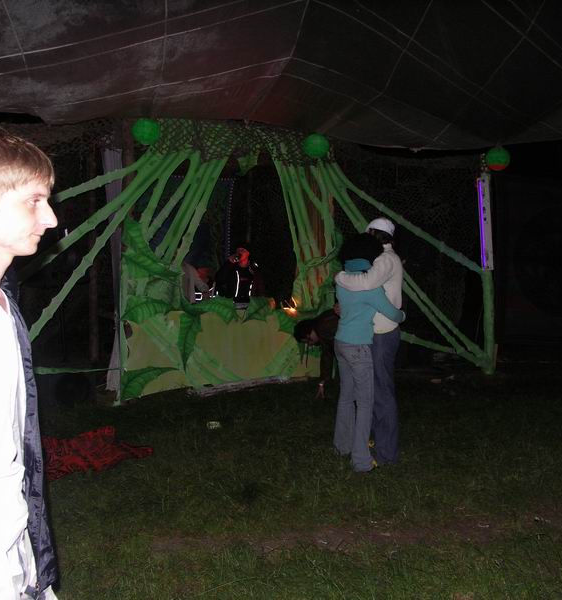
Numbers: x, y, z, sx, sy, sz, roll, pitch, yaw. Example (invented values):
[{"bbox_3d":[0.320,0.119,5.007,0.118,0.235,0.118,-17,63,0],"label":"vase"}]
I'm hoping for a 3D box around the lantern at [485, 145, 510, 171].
[{"bbox_3d":[2.668,-1.732,7.950,0.300,0.300,0.300,0,5,0],"label":"lantern"}]

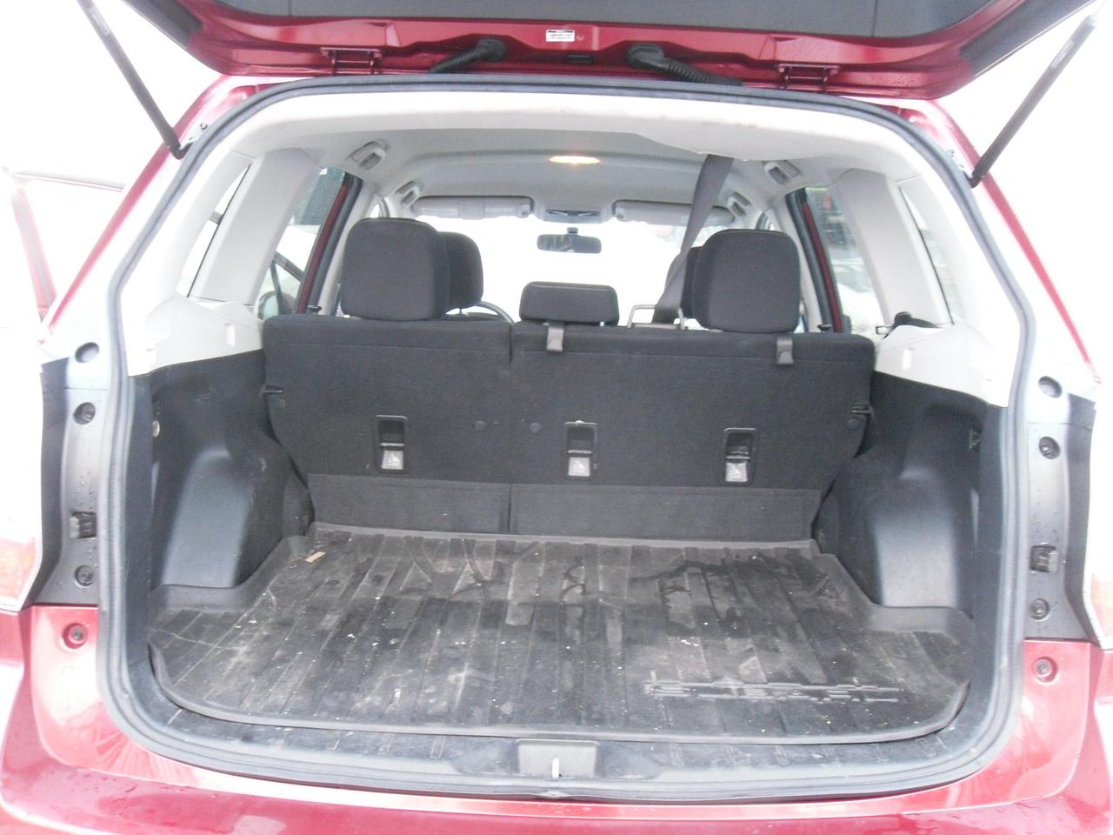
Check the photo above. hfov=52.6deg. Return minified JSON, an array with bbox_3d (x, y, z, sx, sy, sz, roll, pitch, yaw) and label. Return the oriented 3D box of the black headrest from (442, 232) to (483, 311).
[{"bbox_3d":[-0.330,-0.406,3.110,0.260,0.208,0.125,2,19,1],"label":"black headrest"}]

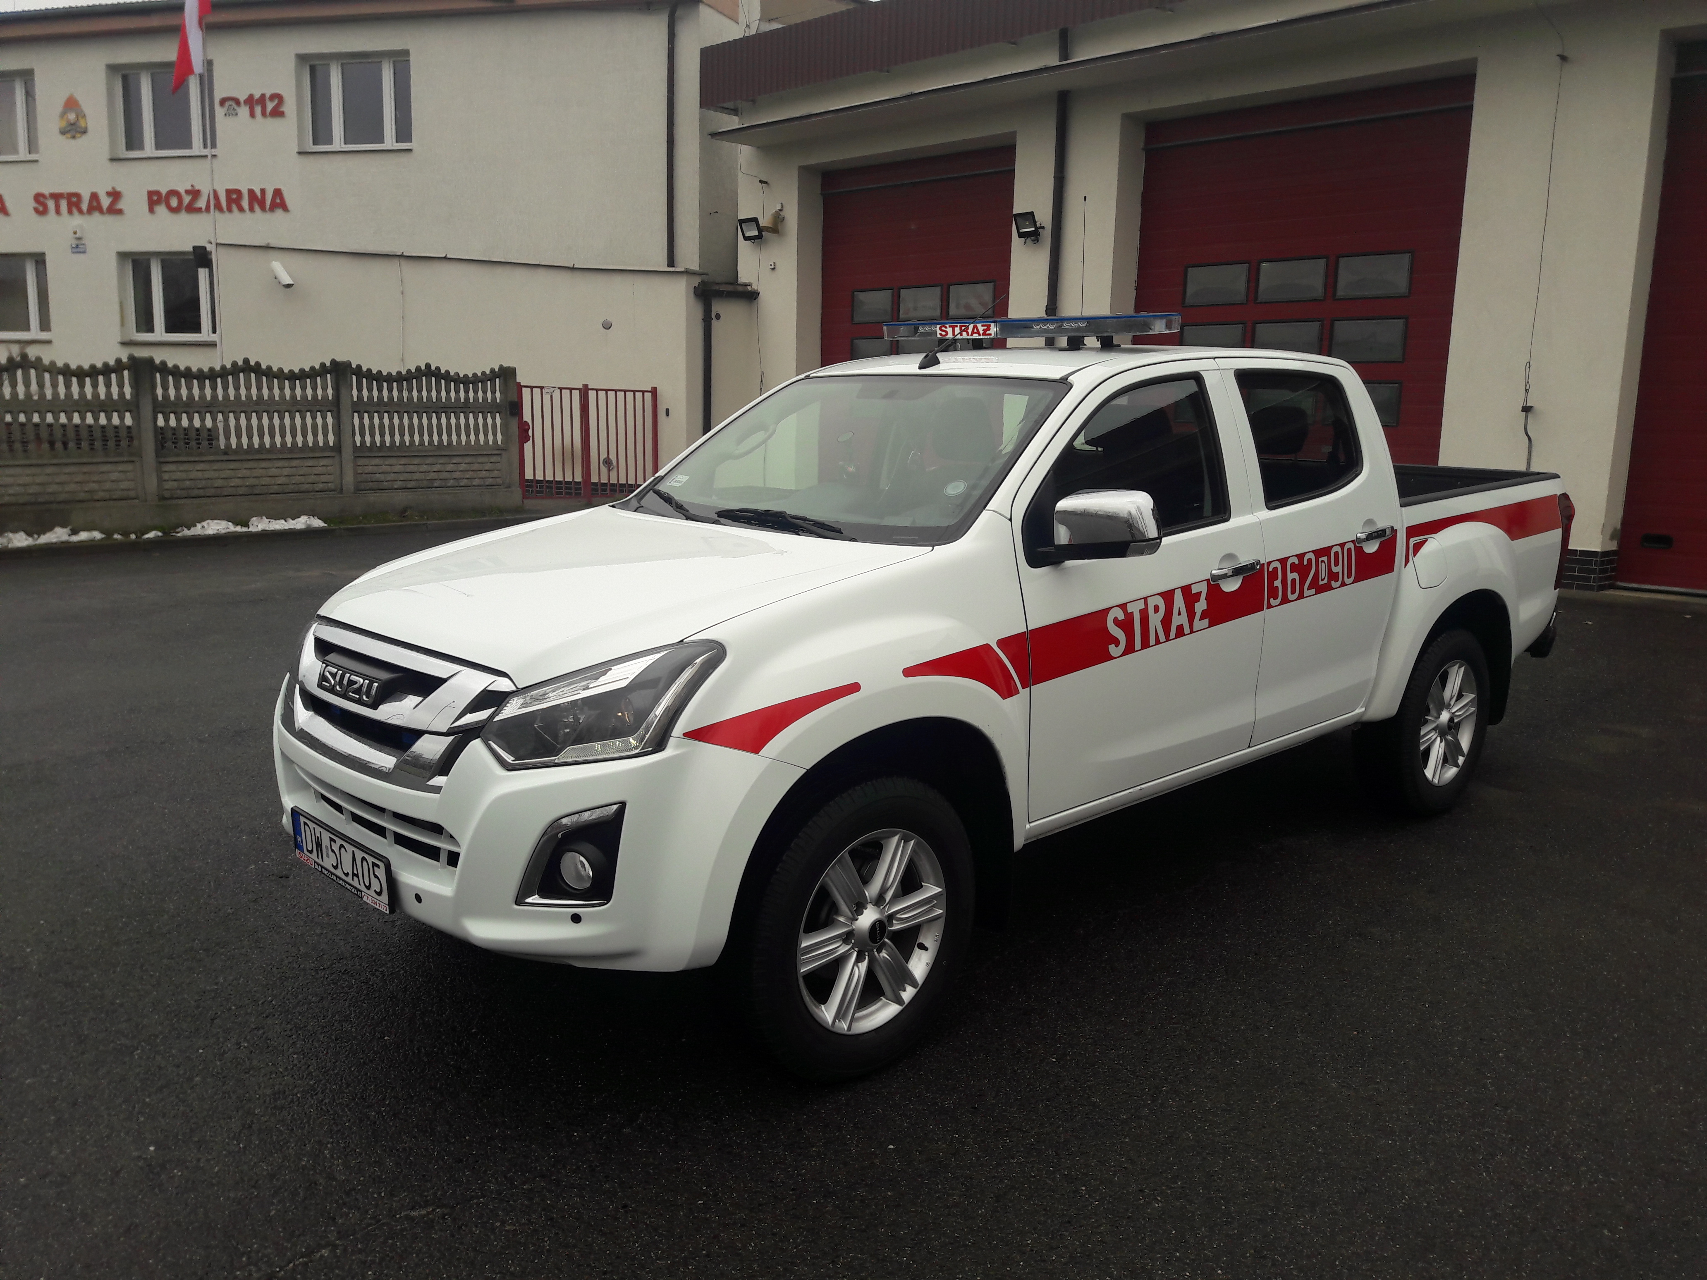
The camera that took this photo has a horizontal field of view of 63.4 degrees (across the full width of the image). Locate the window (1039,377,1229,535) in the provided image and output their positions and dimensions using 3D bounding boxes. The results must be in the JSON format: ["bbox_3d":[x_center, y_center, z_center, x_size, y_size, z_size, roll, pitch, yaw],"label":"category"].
[{"bbox_3d":[0.790,-0.529,4.004,0.960,0.490,0.045,-9,-6,-42],"label":"window"}]

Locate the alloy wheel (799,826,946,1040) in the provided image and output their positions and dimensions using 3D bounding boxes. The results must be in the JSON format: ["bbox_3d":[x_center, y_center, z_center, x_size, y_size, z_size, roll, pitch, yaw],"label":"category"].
[{"bbox_3d":[-0.009,0.675,3.327,0.487,0.487,0.190,-9,14,-42],"label":"alloy wheel"}]

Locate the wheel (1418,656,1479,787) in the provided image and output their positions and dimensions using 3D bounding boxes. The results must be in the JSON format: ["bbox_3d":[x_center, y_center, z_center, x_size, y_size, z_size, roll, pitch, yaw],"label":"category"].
[{"bbox_3d":[2.249,0.312,5.412,0.487,0.487,0.190,-9,14,-42],"label":"wheel"}]

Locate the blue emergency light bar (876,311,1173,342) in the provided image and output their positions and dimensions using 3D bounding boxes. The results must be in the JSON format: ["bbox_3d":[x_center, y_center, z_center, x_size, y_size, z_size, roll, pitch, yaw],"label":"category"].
[{"bbox_3d":[0.582,-1.052,4.683,0.260,0.062,1.120,-9,14,-42],"label":"blue emergency light bar"}]

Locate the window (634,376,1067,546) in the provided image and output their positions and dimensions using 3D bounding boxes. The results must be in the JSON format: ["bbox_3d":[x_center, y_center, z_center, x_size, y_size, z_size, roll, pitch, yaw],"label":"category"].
[{"bbox_3d":[-0.039,-0.603,4.176,1.470,0.100,0.825,11,46,46],"label":"window"}]

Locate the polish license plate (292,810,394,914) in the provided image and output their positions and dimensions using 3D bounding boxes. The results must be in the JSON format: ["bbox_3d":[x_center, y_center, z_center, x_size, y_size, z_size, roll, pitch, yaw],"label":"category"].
[{"bbox_3d":[-1.213,0.517,3.281,0.025,0.130,0.530,-12,16,-42],"label":"polish license plate"}]

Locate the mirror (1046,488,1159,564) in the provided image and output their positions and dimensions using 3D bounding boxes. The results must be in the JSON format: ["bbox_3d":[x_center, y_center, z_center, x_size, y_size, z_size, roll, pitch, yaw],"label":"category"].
[{"bbox_3d":[0.645,-0.292,3.557,0.140,0.190,0.265,-9,14,-42],"label":"mirror"}]

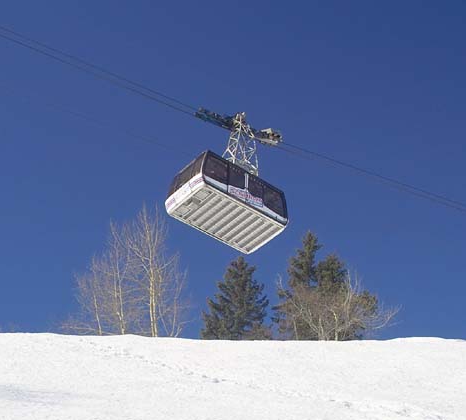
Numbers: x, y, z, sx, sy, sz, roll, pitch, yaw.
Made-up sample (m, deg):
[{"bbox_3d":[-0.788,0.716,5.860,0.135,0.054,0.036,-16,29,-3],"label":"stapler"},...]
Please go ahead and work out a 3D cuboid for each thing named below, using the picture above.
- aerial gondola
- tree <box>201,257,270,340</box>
[{"bbox_3d":[0.177,-2.768,39.838,6.700,9.200,3.500,28,-45,-29],"label":"aerial gondola"},{"bbox_3d":[0.241,8.023,57.498,6.000,9.300,6.000,2,-38,0],"label":"tree"}]

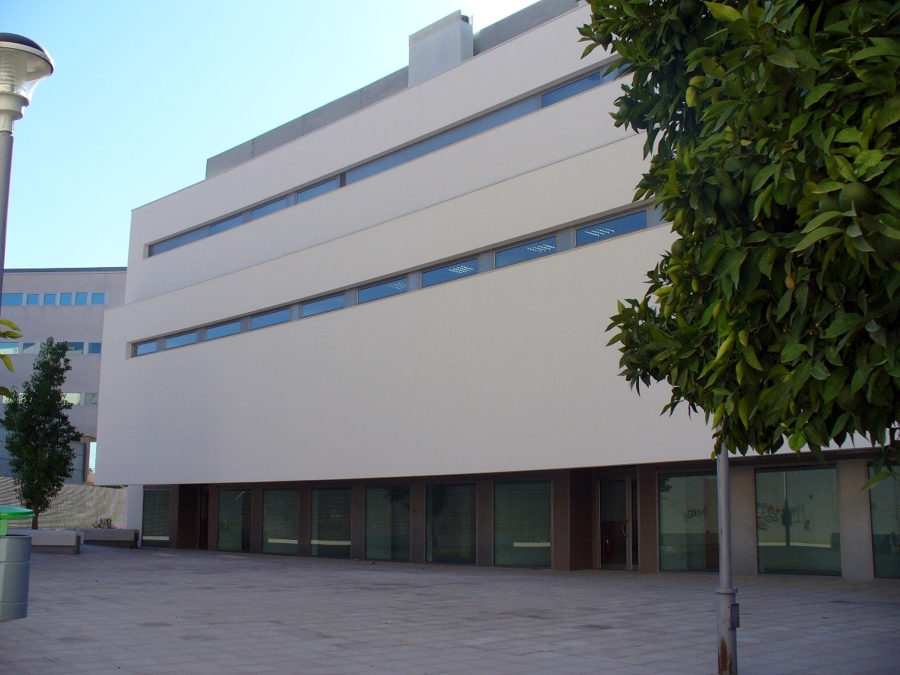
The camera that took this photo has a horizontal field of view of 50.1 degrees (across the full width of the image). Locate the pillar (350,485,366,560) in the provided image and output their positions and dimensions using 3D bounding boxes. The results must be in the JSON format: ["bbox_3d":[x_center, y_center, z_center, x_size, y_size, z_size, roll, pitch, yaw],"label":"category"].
[{"bbox_3d":[-2.856,6.053,31.483,0.400,2.415,0.774,11,-15,-43],"label":"pillar"}]

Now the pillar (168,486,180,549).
[{"bbox_3d":[-11.242,7.487,39.959,0.400,2.522,0.916,11,-15,-43],"label":"pillar"}]

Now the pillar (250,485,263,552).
[{"bbox_3d":[-6.994,6.783,35.661,0.400,2.448,0.762,11,-15,-43],"label":"pillar"}]

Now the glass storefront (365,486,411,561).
[{"bbox_3d":[-1.950,5.887,30.437,0.120,2.334,2.178,11,-15,-43],"label":"glass storefront"}]

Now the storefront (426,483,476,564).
[{"bbox_3d":[0.053,5.500,28.421,0.120,2.344,2.110,11,-15,-43],"label":"storefront"}]

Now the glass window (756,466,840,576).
[{"bbox_3d":[8.292,4.372,22.914,0.150,2.568,2.058,11,-15,-44],"label":"glass window"}]

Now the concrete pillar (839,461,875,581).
[{"bbox_3d":[9.389,4.161,22.053,0.450,2.728,0.731,11,-15,-44],"label":"concrete pillar"}]

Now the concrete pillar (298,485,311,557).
[{"bbox_3d":[-5.321,6.933,36.501,0.450,2.672,0.758,11,-15,-44],"label":"concrete pillar"}]

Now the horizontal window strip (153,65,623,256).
[{"bbox_3d":[-4.563,-5.417,34.755,0.250,0.791,26.756,11,-15,-43],"label":"horizontal window strip"}]

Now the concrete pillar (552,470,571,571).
[{"bbox_3d":[3.379,5.306,27.954,0.450,2.839,0.680,11,-15,-44],"label":"concrete pillar"}]

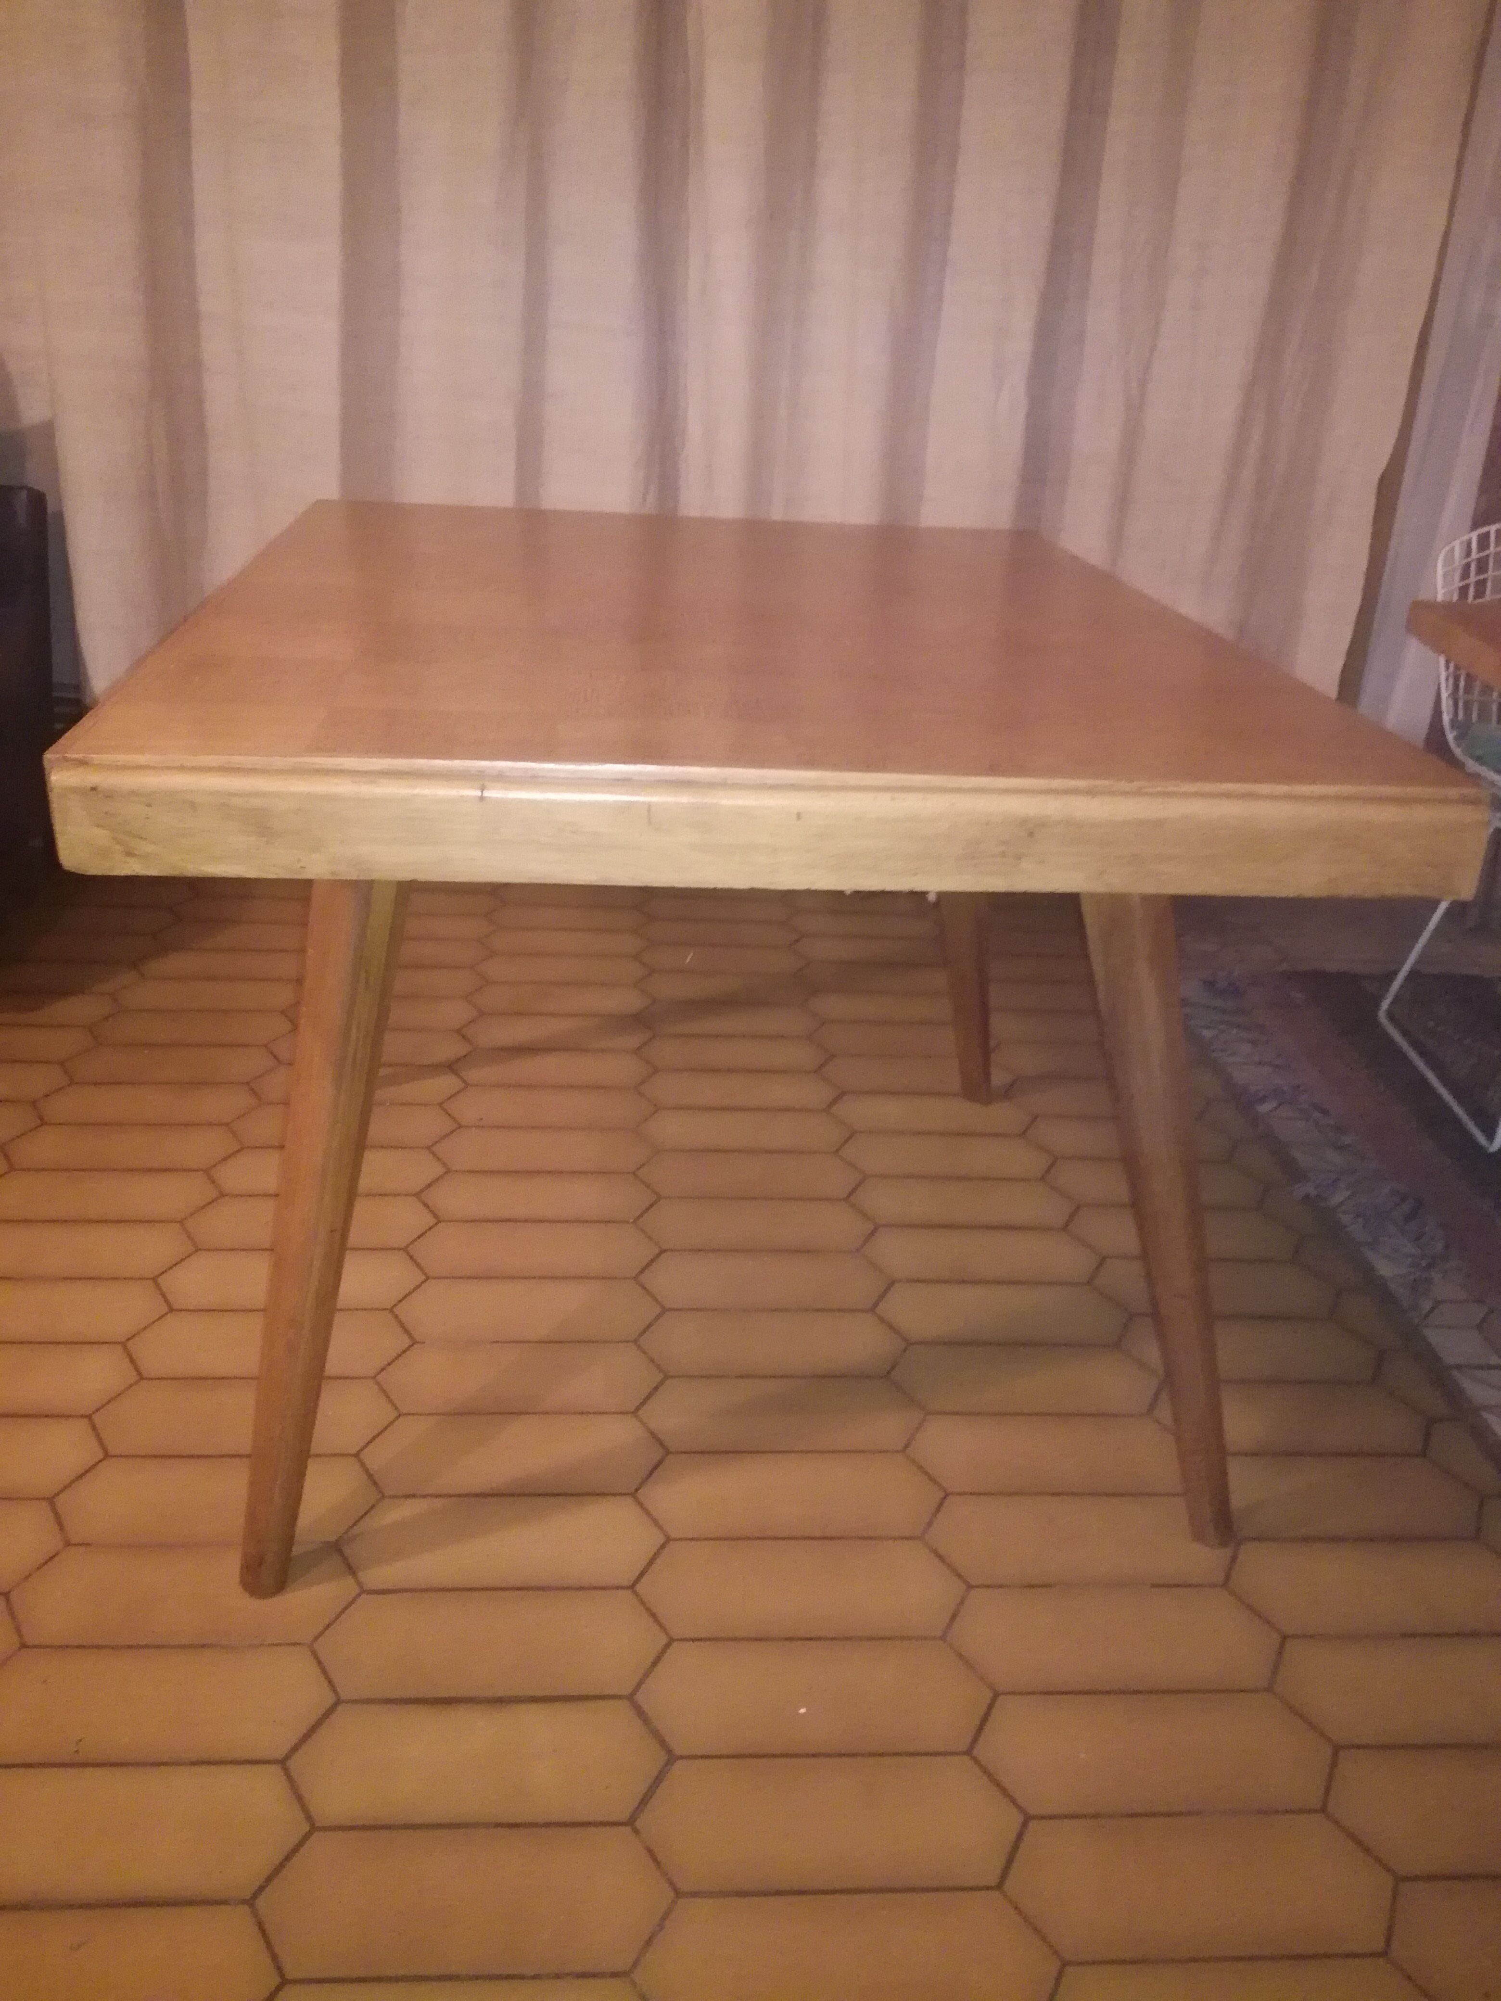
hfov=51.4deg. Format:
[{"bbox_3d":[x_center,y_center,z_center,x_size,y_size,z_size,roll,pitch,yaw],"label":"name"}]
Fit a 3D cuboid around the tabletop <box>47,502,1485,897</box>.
[{"bbox_3d":[-0.023,-0.335,1.454,0.890,0.074,1.082,0,25,-7],"label":"tabletop"}]

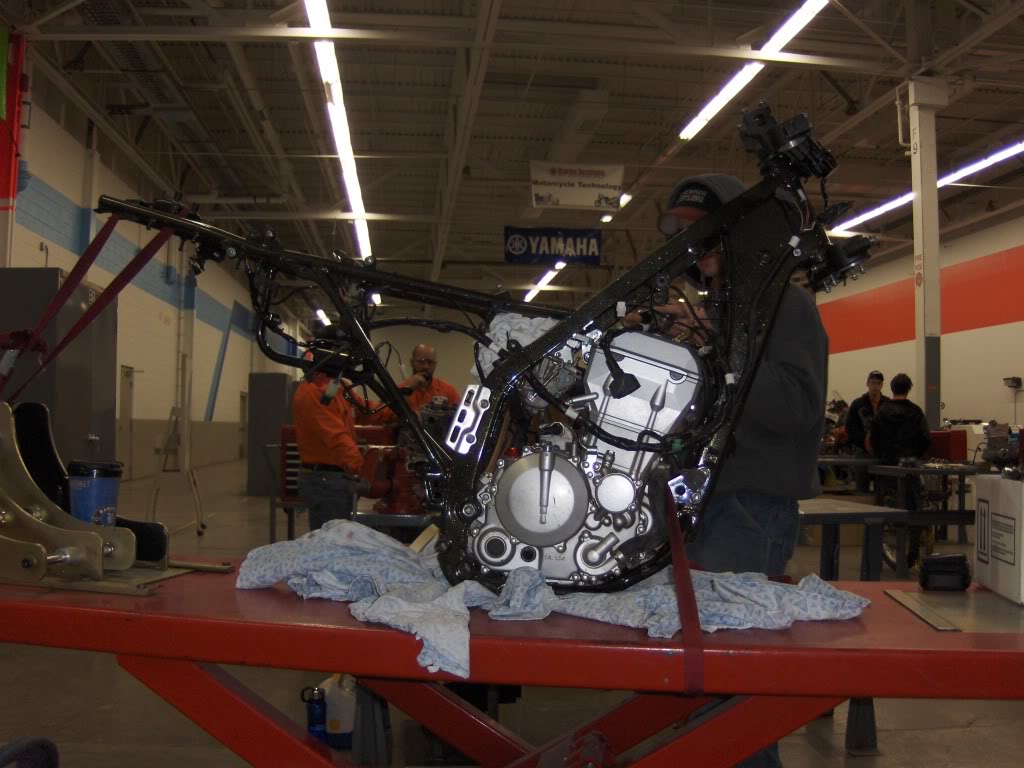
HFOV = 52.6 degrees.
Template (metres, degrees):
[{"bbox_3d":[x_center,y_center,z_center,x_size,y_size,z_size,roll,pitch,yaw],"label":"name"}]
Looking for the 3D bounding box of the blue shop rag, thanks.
[{"bbox_3d":[0.040,0.337,1.678,1.100,0.170,0.480,0,-2,12],"label":"blue shop rag"}]

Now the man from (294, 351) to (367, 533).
[{"bbox_3d":[-0.960,0.583,5.482,0.520,1.775,0.520,1,-2,-15],"label":"man"}]

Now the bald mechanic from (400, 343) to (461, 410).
[{"bbox_3d":[-0.545,0.637,6.881,0.520,1.775,0.400,0,-2,8],"label":"bald mechanic"}]

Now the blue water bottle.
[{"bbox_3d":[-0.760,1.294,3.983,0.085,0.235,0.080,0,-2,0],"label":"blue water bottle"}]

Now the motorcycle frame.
[{"bbox_3d":[-0.100,-0.045,1.773,1.340,0.770,0.360,0,-2,12],"label":"motorcycle frame"}]

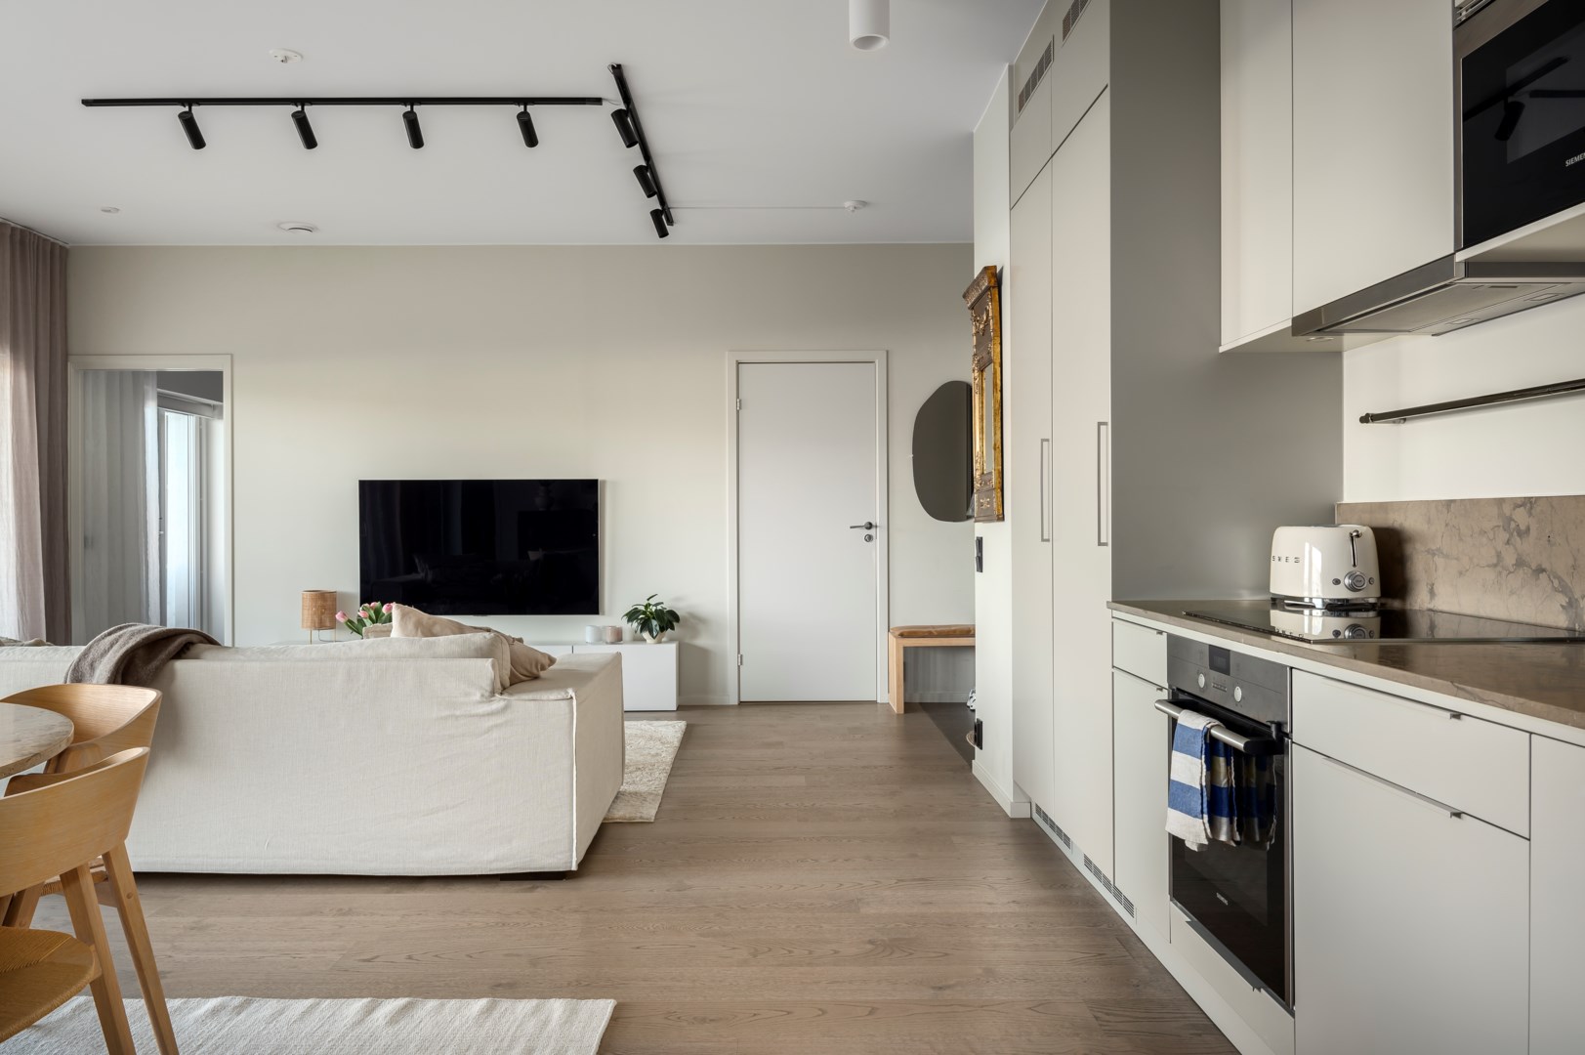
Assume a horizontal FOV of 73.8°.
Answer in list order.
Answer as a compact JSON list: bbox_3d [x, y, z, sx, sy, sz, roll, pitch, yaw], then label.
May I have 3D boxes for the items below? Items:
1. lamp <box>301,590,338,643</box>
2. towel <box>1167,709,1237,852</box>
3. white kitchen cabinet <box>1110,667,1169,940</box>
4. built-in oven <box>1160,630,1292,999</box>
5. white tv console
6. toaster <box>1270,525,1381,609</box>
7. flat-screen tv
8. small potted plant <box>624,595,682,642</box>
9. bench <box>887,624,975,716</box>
[{"bbox_3d":[-2.754,0.528,6.155,0.200,0.330,0.206,0,0,-1],"label":"lamp"},{"bbox_3d":[0.829,0.508,2.158,0.063,0.247,0.210,0,0,-1],"label":"towel"},{"bbox_3d":[1.145,0.665,2.638,0.560,0.581,0.396,0,0,-1],"label":"white kitchen cabinet"},{"bbox_3d":[1.111,0.547,2.149,0.565,0.606,0.580,0,0,-1],"label":"built-in oven"},{"bbox_3d":[-1.868,0.871,6.250,2.400,0.383,0.400,0,0,-1],"label":"white tv console"},{"bbox_3d":[1.341,0.095,2.691,0.185,0.202,0.270,0,0,-1],"label":"toaster"},{"bbox_3d":[-1.881,0.122,6.387,1.433,0.820,0.060,0,0,-1],"label":"flat-screen tv"},{"bbox_3d":[-0.820,0.538,6.158,0.331,0.289,0.300,0,0,-1],"label":"small potted plant"},{"bbox_3d":[1.133,0.835,6.296,1.050,0.475,0.420,0,0,-1],"label":"bench"}]

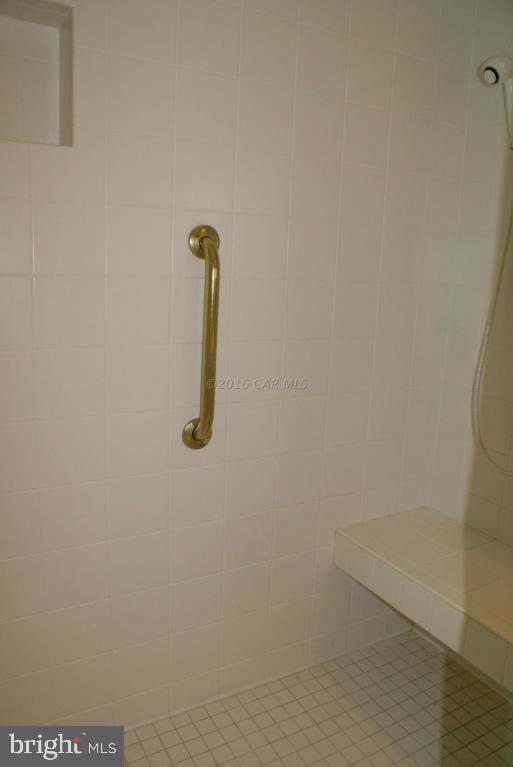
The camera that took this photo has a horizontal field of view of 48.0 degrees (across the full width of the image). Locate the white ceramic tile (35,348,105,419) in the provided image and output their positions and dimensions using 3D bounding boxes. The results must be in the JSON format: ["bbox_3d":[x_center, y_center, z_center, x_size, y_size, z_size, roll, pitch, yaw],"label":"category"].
[{"bbox_3d":[-0.402,-0.001,1.256,0.150,0.150,0.009,-4,13,-29],"label":"white ceramic tile"}]

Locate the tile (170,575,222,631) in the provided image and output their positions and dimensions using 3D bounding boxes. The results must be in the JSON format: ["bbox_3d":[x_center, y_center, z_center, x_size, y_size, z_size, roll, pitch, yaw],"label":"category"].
[{"bbox_3d":[-0.163,0.583,1.536,0.152,0.152,0.010,-4,13,-29],"label":"tile"}]

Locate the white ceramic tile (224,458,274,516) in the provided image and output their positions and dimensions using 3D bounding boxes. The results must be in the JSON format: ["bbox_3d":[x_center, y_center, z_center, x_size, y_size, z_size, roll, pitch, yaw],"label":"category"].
[{"bbox_3d":[-0.019,0.273,1.539,0.151,0.151,0.009,-4,12,-29],"label":"white ceramic tile"}]

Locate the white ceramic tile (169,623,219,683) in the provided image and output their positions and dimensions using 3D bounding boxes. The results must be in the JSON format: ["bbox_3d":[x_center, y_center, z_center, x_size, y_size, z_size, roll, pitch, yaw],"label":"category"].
[{"bbox_3d":[-0.166,0.732,1.553,0.152,0.152,0.010,-4,13,-29],"label":"white ceramic tile"}]

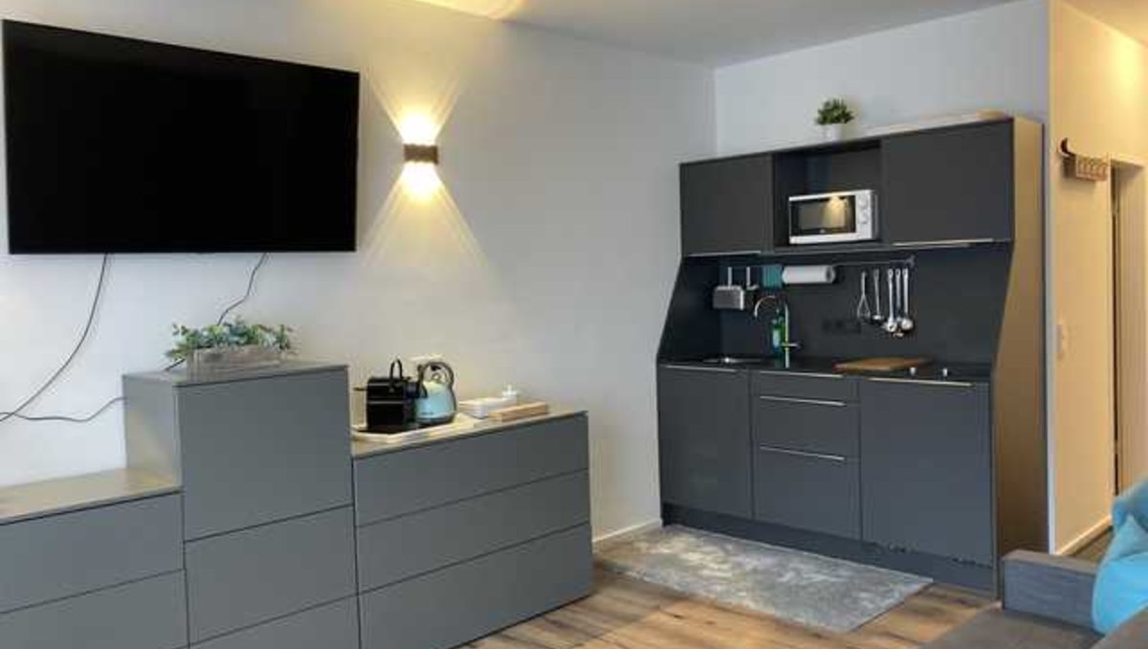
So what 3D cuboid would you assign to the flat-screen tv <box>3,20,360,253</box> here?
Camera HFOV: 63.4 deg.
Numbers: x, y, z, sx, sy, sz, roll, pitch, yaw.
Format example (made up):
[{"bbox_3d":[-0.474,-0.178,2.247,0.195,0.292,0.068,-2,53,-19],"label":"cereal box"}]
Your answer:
[{"bbox_3d":[-1.323,-0.609,3.299,1.235,0.708,0.060,-5,11,-45],"label":"flat-screen tv"}]

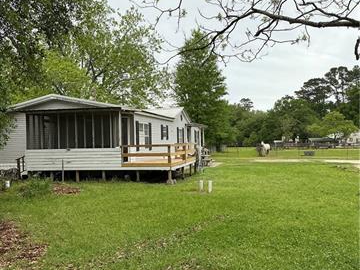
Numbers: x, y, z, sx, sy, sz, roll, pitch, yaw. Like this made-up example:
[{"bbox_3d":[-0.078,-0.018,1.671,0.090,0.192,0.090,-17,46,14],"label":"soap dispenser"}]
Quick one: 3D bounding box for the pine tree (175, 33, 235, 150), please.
[{"bbox_3d":[3.250,-5.950,54.000,8.100,17.300,8.000,0,-1,0],"label":"pine tree"}]

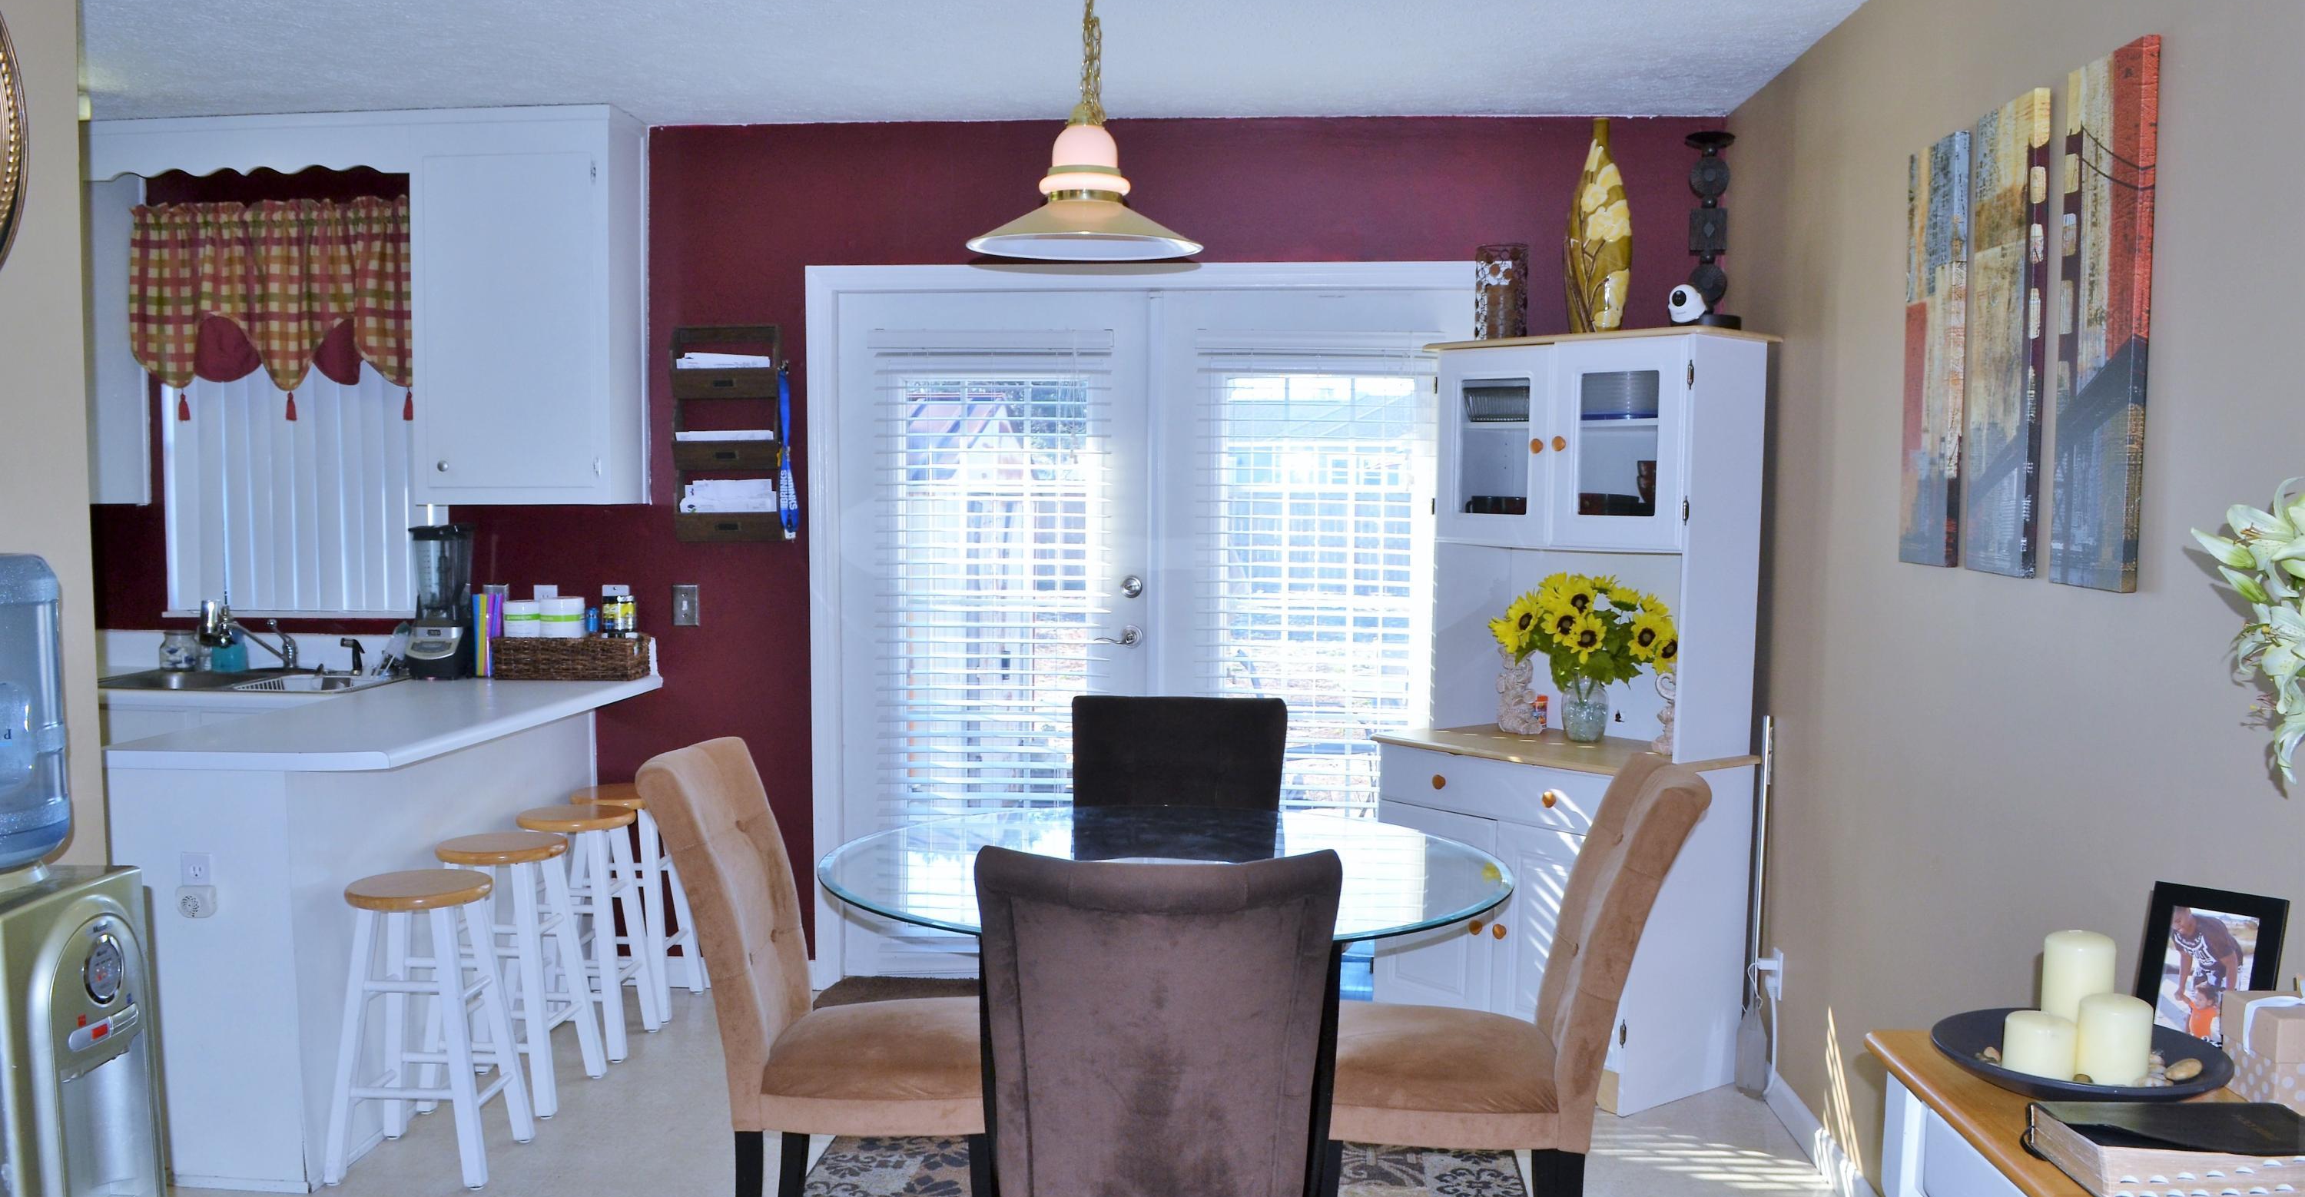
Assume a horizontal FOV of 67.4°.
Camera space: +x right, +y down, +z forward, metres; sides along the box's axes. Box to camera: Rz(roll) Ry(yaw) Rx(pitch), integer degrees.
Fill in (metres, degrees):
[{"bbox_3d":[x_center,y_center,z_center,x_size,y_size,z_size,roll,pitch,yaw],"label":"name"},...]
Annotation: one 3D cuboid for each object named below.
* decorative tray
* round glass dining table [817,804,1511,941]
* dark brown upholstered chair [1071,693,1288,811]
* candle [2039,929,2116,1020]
[{"bbox_3d":[1.075,0.547,2.013,0.310,0.045,0.310,0,4,4],"label":"decorative tray"},{"bbox_3d":[0.018,0.877,3.243,1.235,0.760,1.235,0,4,0],"label":"round glass dining table"},{"bbox_3d":[0.037,0.735,3.725,0.485,0.980,0.630,1,4,4],"label":"dark brown upholstered chair"},{"bbox_3d":[1.153,0.498,2.151,0.076,0.151,0.076,1,4,4],"label":"candle"}]

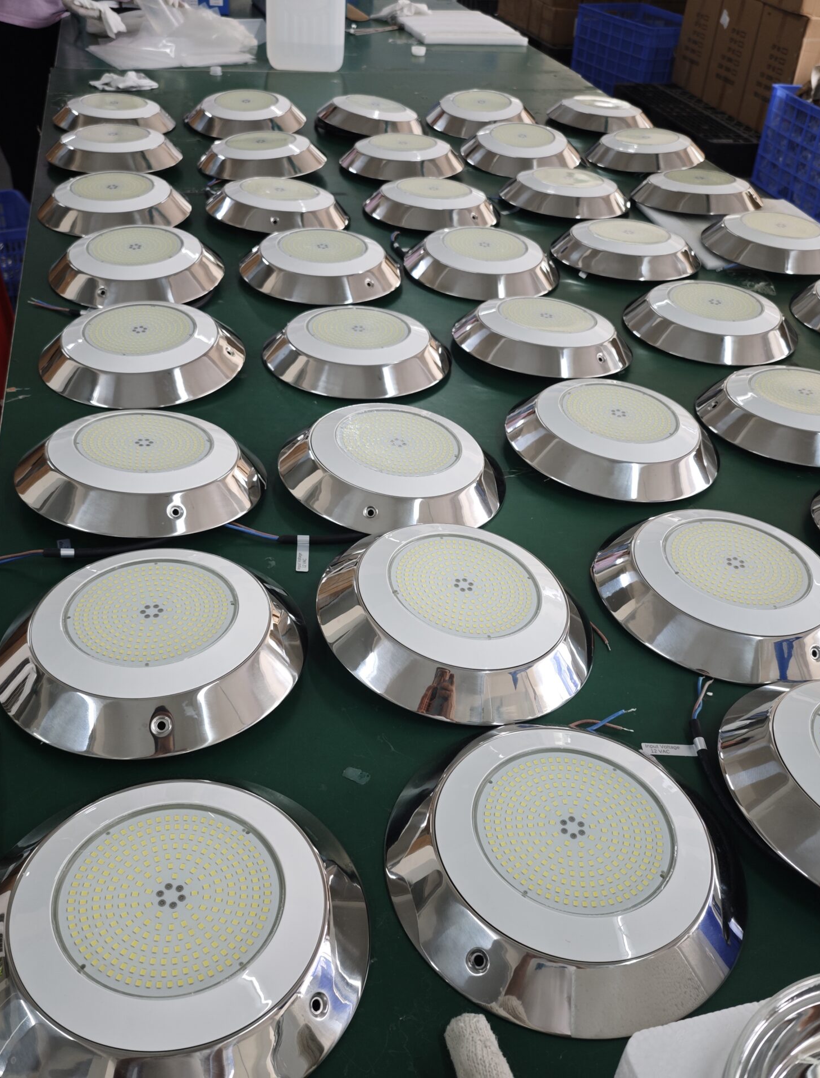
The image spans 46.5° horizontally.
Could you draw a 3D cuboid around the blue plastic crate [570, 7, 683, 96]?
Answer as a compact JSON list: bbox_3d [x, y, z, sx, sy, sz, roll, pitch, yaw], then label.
[{"bbox_3d":[1.294,-2.740,5.399,0.442,0.386,0.647,-13,41,-23],"label":"blue plastic crate"}]

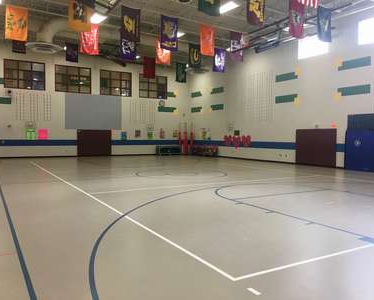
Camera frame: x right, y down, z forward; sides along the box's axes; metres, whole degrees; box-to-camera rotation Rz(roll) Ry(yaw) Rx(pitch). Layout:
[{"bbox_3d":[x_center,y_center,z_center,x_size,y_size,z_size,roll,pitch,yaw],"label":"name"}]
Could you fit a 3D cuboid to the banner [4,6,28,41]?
[{"bbox_3d":[-7.972,-5.919,15.729,0.912,1.541,0.070,-1,3,-31],"label":"banner"}]

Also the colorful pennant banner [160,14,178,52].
[{"bbox_3d":[-0.848,-5.809,16.717,0.934,1.578,0.070,-1,3,-31],"label":"colorful pennant banner"}]

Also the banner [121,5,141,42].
[{"bbox_3d":[-2.605,-5.859,15.649,0.922,1.527,0.070,-1,3,-31],"label":"banner"}]

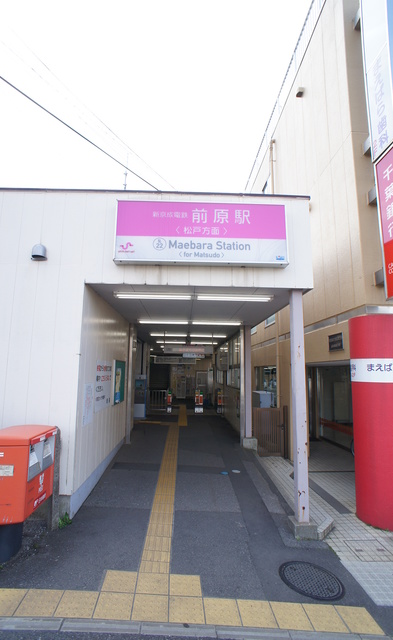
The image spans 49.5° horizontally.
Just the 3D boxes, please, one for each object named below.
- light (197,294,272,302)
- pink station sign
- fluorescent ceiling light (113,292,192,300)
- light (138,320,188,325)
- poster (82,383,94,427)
[{"bbox_3d":[0.569,-0.326,6.460,1.150,0.080,0.120,1,-7,-2],"label":"light"},{"bbox_3d":[0.062,-1.131,5.699,2.260,0.820,0.240,1,-7,-2],"label":"pink station sign"},{"bbox_3d":[-0.663,-0.354,6.420,1.150,0.080,0.120,1,-7,-2],"label":"fluorescent ceiling light"},{"bbox_3d":[-0.753,0.062,9.720,1.140,0.080,0.120,1,-7,-2],"label":"light"},{"bbox_3d":[-1.579,1.242,6.240,0.020,0.600,0.520,1,-7,-2],"label":"poster"}]

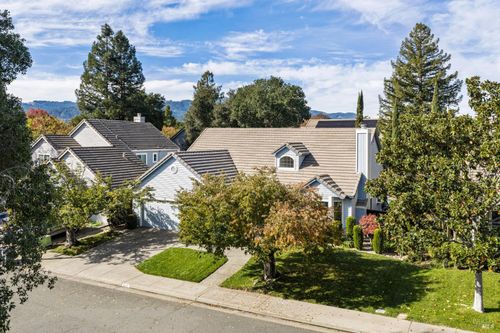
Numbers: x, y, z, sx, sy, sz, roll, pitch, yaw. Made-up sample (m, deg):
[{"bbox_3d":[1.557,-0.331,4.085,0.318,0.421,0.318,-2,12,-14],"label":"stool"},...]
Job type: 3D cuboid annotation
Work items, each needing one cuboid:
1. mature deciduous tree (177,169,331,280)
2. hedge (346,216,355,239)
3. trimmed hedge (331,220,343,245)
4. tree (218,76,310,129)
[{"bbox_3d":[0.172,2.790,19.050,7.200,5.400,6.400,0,4,0],"label":"mature deciduous tree"},{"bbox_3d":[7.079,4.288,27.379,0.600,1.550,0.600,0,4,0],"label":"hedge"},{"bbox_3d":[5.805,4.414,26.085,0.780,1.600,0.750,0,4,0],"label":"trimmed hedge"},{"bbox_3d":[2.104,-5.259,56.394,13.400,15.360,13.400,3,5,28],"label":"tree"}]

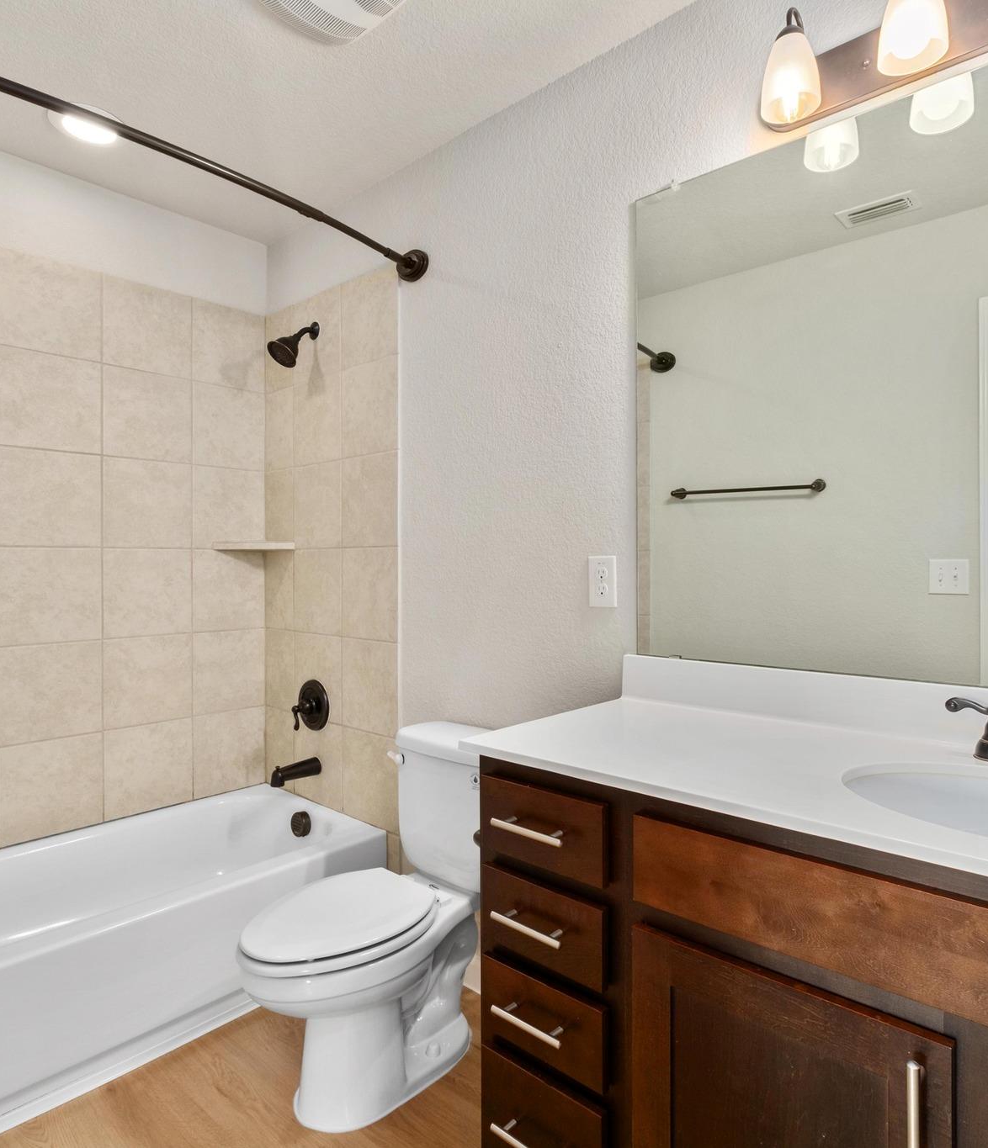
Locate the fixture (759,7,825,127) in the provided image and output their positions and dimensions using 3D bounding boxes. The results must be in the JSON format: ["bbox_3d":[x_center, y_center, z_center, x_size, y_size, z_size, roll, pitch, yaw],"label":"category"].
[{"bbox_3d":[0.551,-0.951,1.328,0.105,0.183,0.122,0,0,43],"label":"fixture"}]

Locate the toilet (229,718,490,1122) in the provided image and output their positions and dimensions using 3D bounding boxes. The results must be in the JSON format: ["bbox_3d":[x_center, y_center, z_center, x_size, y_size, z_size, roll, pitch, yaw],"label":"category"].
[{"bbox_3d":[-0.251,0.807,1.722,0.410,0.763,0.730,0,1,43],"label":"toilet"}]

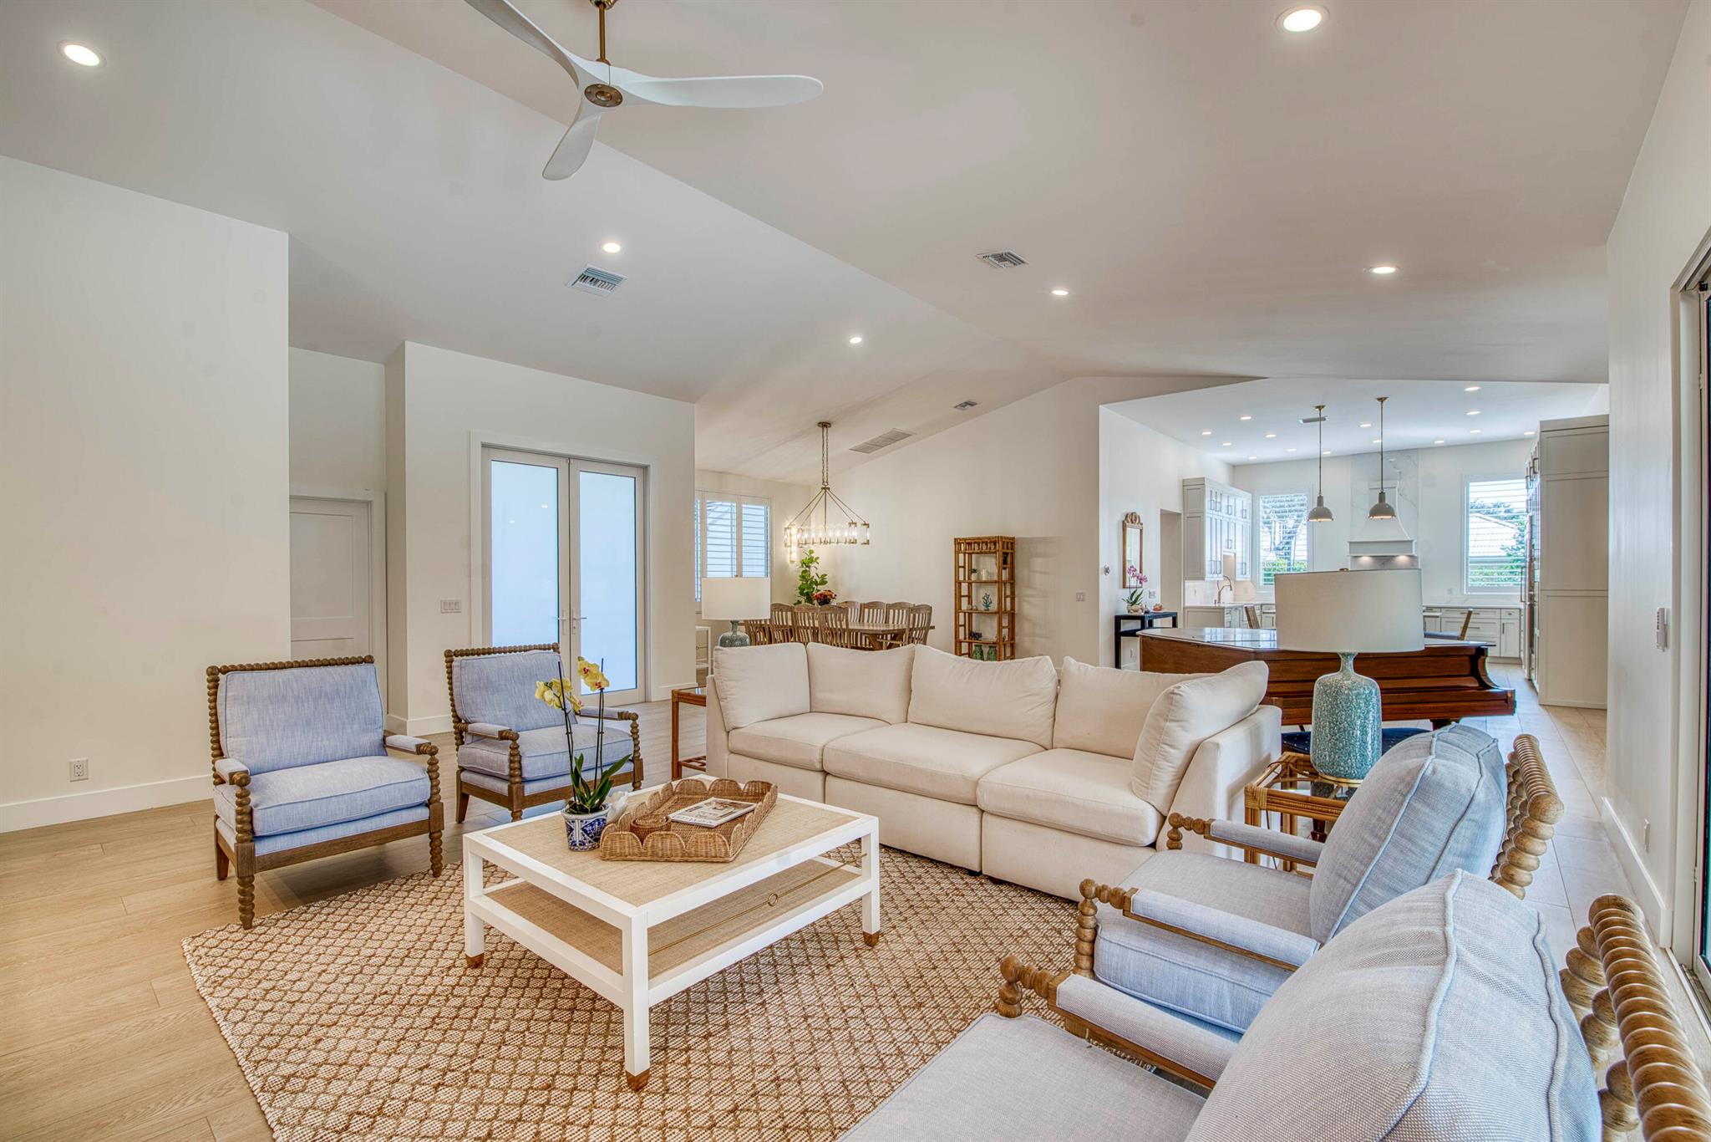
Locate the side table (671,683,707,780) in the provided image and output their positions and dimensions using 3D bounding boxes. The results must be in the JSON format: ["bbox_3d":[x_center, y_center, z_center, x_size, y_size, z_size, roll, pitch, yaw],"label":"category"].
[{"bbox_3d":[-0.873,1.124,4.956,0.500,0.610,0.580,-1,0,39],"label":"side table"}]

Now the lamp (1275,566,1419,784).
[{"bbox_3d":[1.911,0.387,2.794,0.480,0.812,0.480,-1,0,34],"label":"lamp"}]

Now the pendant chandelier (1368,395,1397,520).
[{"bbox_3d":[5.878,-1.260,7.956,0.250,1.372,0.250,-1,0,39],"label":"pendant chandelier"}]

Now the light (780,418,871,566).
[{"bbox_3d":[-0.370,-1.110,9.120,1.250,1.600,0.320,0,0,41],"label":"light"}]

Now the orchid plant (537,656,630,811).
[{"bbox_3d":[-0.920,0.555,2.410,0.299,0.555,0.230,0,0,-21],"label":"orchid plant"}]

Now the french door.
[{"bbox_3d":[-2.902,0.117,7.305,0.100,2.584,1.800,-1,0,39],"label":"french door"}]

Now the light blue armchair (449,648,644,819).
[{"bbox_3d":[-1.770,0.925,4.040,0.910,0.950,0.740,0,0,41],"label":"light blue armchair"}]

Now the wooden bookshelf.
[{"bbox_3d":[1.735,0.480,9.540,0.700,1.840,0.380,0,0,41],"label":"wooden bookshelf"}]

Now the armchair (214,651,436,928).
[{"bbox_3d":[-2.470,0.925,3.310,0.910,0.950,0.740,0,0,41],"label":"armchair"}]

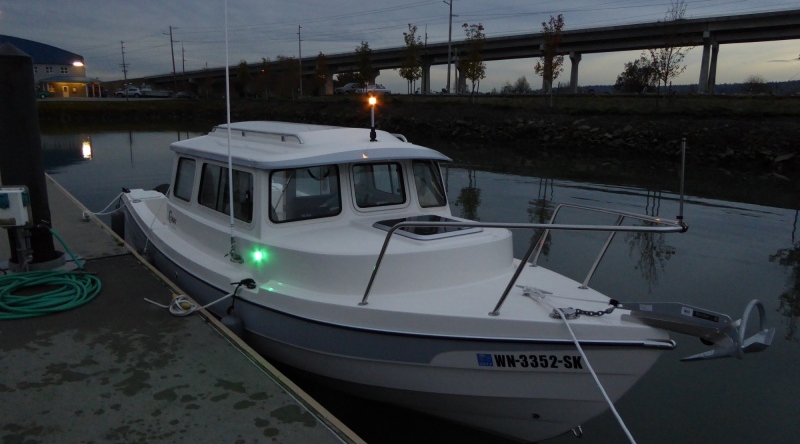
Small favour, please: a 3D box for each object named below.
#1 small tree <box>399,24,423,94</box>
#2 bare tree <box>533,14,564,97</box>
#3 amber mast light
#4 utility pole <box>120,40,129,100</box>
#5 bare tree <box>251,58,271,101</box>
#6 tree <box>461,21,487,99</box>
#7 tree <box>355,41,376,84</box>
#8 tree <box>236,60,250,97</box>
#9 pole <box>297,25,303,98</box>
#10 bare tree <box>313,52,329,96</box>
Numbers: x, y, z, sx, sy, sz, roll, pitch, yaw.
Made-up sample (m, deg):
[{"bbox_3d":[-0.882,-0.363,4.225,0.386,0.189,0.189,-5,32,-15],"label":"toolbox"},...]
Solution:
[{"bbox_3d":[0.604,-9.622,33.649,1.520,4.480,1.520,1,13,0],"label":"small tree"},{"bbox_3d":[6.694,-7.248,24.852,1.460,3.870,1.460,1,13,0],"label":"bare tree"},{"bbox_3d":[-0.214,-0.813,4.400,0.060,0.365,0.060,-8,15,-34],"label":"amber mast light"},{"bbox_3d":[-48.439,-26.608,97.647,1.500,10.200,0.400,-5,14,-25],"label":"utility pole"},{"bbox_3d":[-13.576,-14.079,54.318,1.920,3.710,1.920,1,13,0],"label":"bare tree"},{"bbox_3d":[3.796,-8.380,29.263,1.410,4.070,1.410,1,13,0],"label":"tree"},{"bbox_3d":[-2.366,-10.407,38.139,1.570,3.960,1.570,1,13,0],"label":"tree"},{"bbox_3d":[-16.338,-15.016,58.255,1.620,3.740,1.620,1,13,0],"label":"tree"},{"bbox_3d":[-16.957,-27.212,94.357,1.000,12.110,0.500,-2,13,-10],"label":"pole"},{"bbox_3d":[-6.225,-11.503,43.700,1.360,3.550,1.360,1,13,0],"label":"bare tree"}]

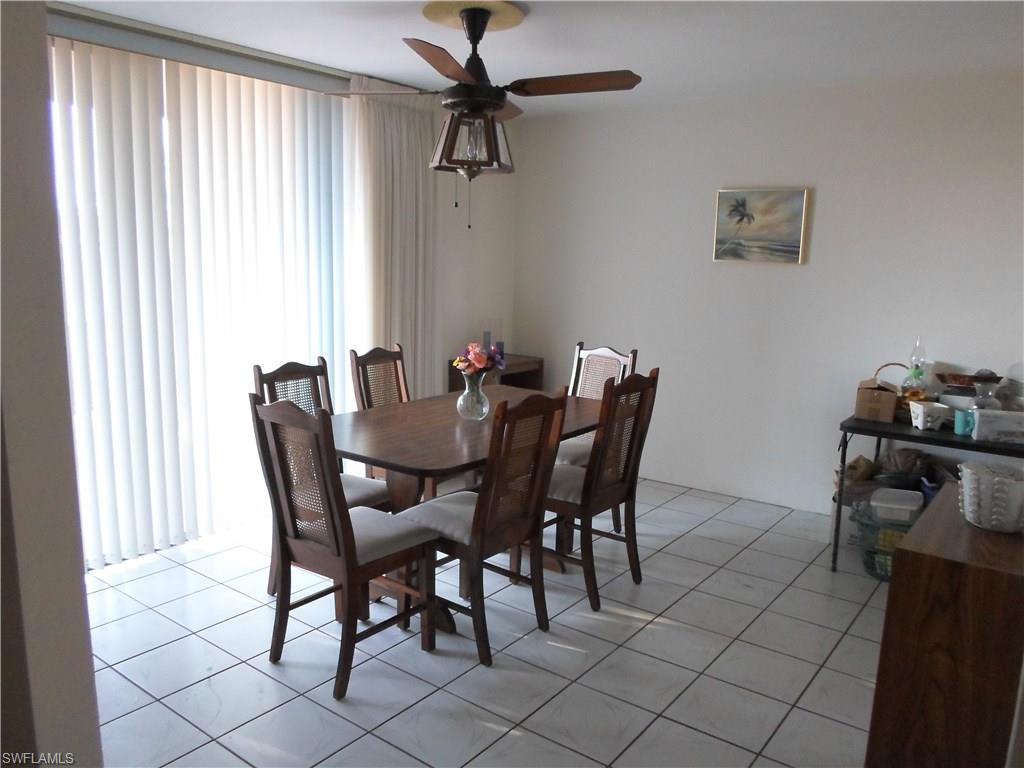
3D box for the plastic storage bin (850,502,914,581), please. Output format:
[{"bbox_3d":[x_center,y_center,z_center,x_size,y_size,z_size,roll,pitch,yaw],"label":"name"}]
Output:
[{"bbox_3d":[1.808,0.755,3.522,0.361,0.279,0.328,8,12,37],"label":"plastic storage bin"}]

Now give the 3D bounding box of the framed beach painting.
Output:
[{"bbox_3d":[1.445,-0.927,4.328,0.535,0.436,0.029,8,12,37],"label":"framed beach painting"}]

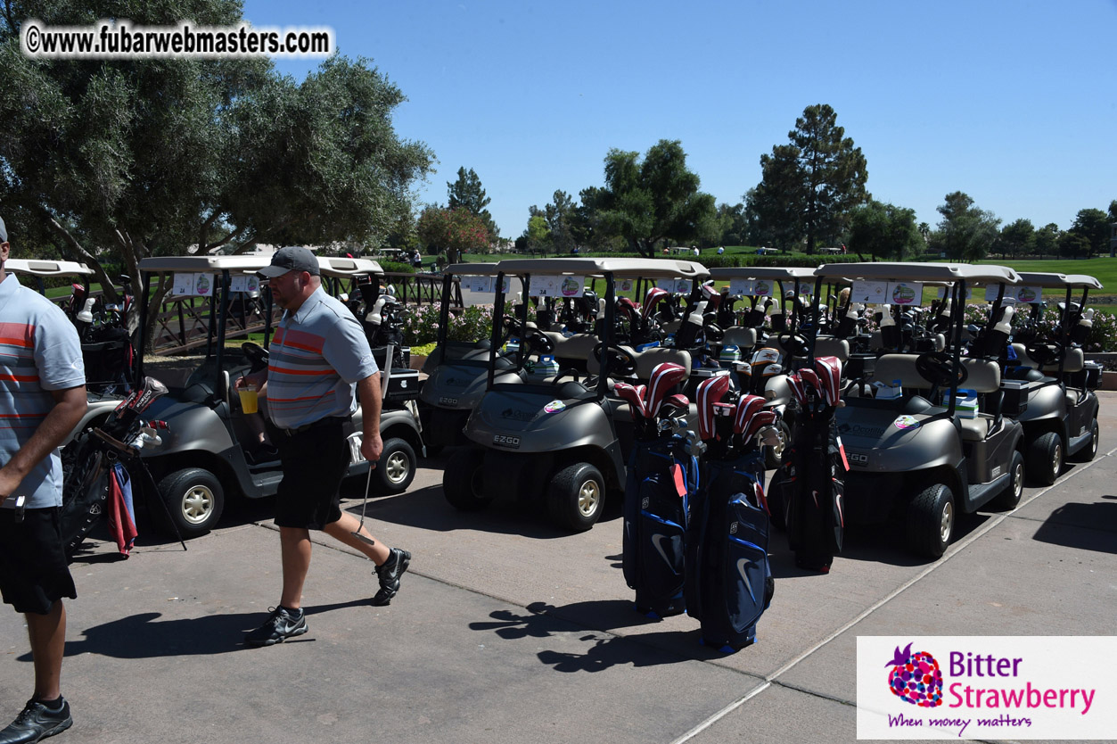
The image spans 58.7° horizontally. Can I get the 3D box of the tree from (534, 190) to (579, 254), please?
[{"bbox_3d":[-0.323,-18.004,120.000,5.390,8.090,5.390,1,5,0],"label":"tree"}]

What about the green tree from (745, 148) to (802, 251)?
[{"bbox_3d":[24.305,-18.678,108.000,7.471,11.643,7.471,1,6,0],"label":"green tree"}]

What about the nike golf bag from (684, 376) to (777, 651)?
[{"bbox_3d":[0.821,0.641,4.681,0.340,1.240,0.350,-4,7,-40],"label":"nike golf bag"}]

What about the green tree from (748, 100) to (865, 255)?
[{"bbox_3d":[25.245,-19.450,100.000,12.039,15.093,12.039,1,6,0],"label":"green tree"}]

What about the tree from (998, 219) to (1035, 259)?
[{"bbox_3d":[78.501,-22.756,170.000,6.110,7.180,6.110,1,5,0],"label":"tree"}]

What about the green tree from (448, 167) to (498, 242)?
[{"bbox_3d":[-10.725,-20.214,125.000,6.626,11.342,6.626,1,6,0],"label":"green tree"}]

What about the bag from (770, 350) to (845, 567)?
[{"bbox_3d":[1.556,0.531,5.925,0.340,1.240,0.330,3,6,20],"label":"bag"}]

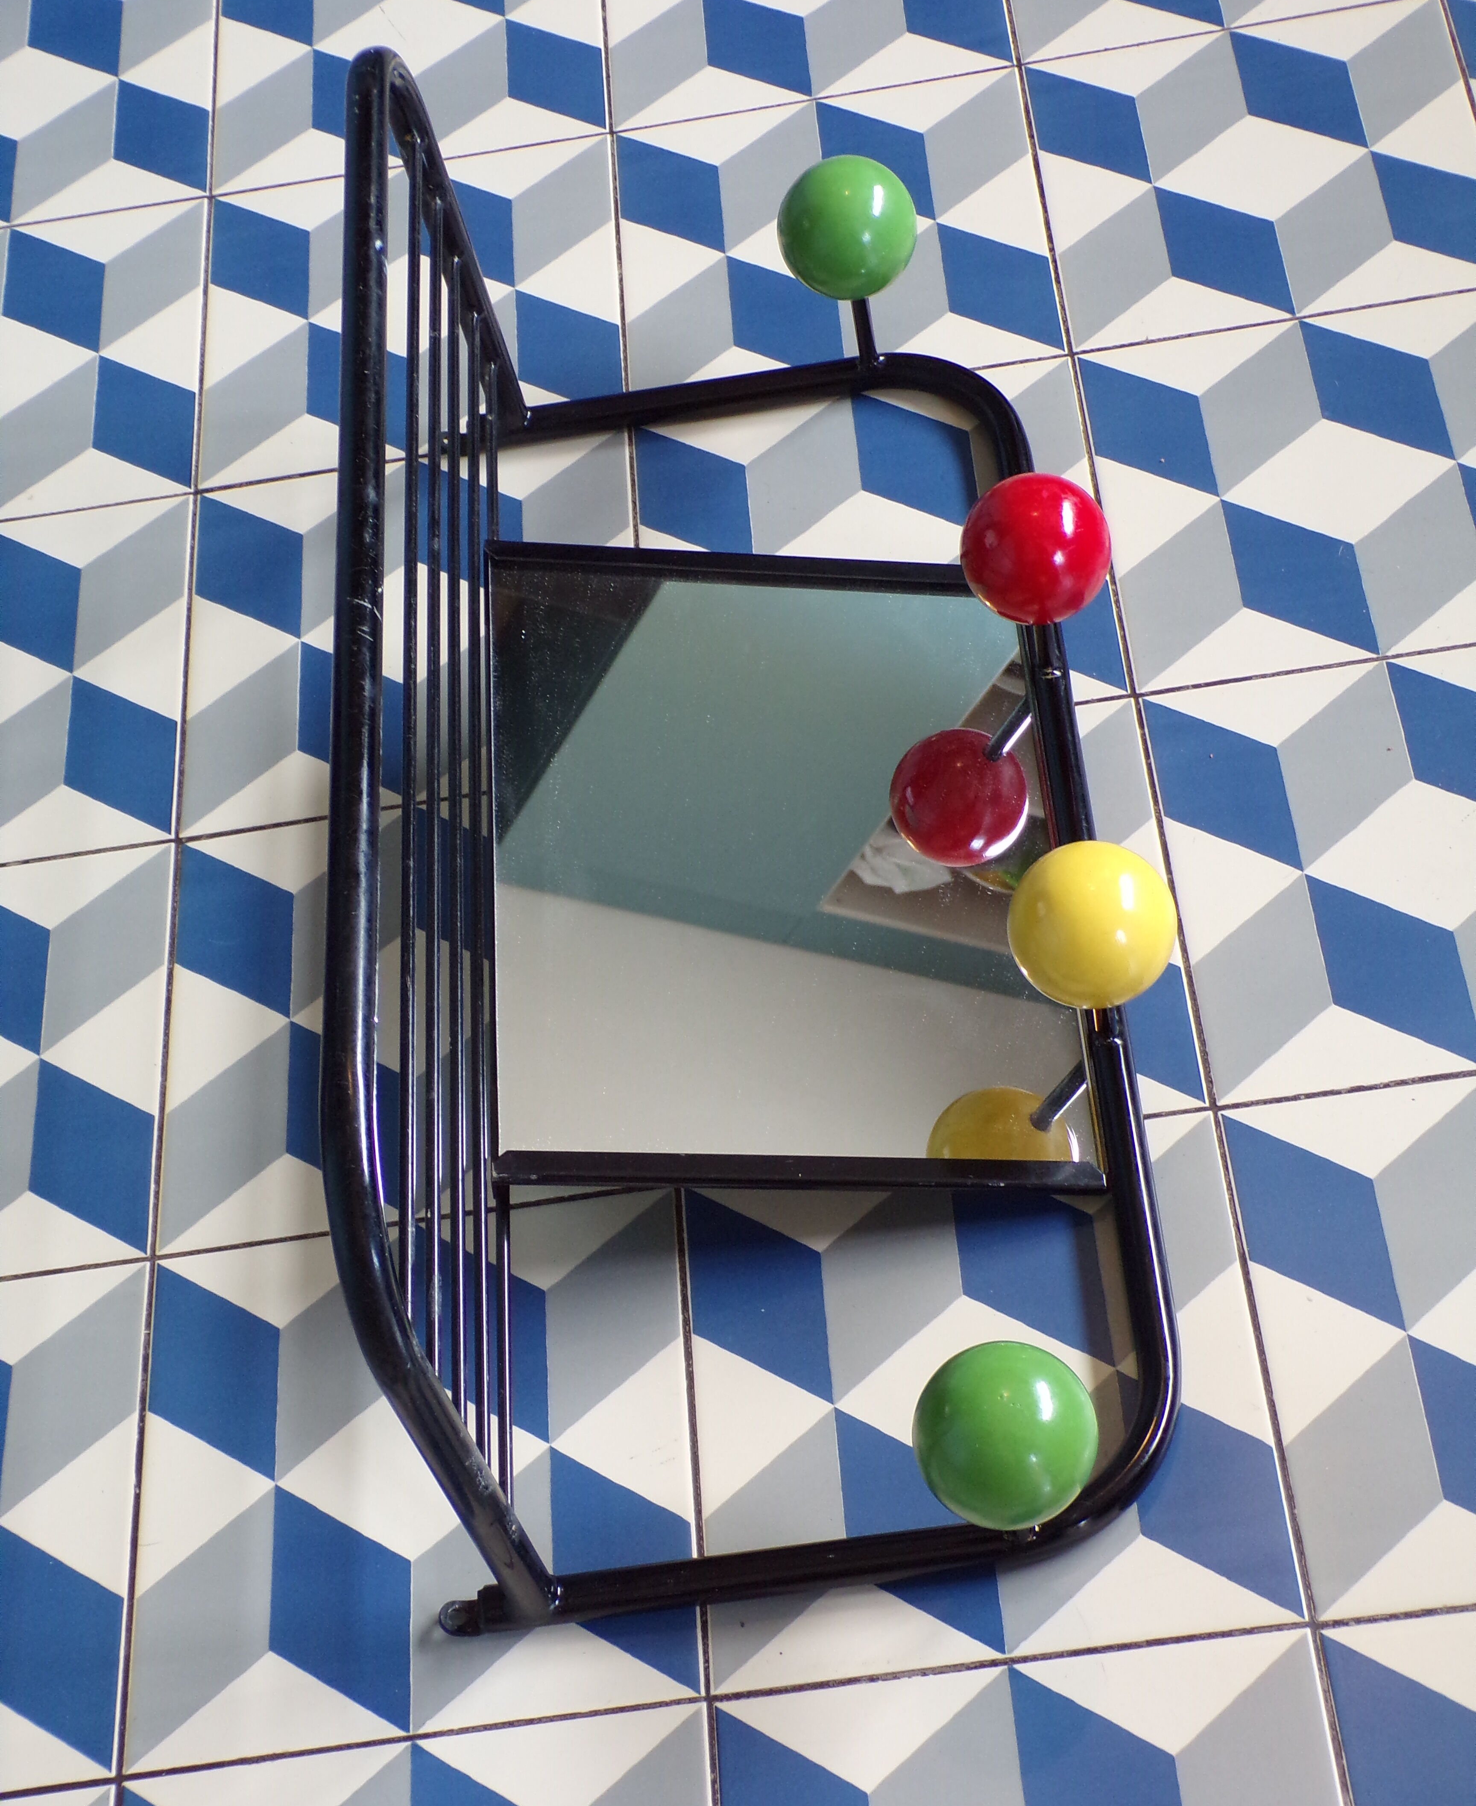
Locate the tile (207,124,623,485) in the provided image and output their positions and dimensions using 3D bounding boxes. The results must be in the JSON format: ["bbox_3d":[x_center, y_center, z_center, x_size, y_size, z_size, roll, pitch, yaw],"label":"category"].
[{"bbox_3d":[-0.157,-0.283,1.335,0.200,0.010,0.200,-8,56,5],"label":"tile"}]

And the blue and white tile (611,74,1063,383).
[{"bbox_3d":[0.044,-0.312,1.318,0.200,0.010,0.200,-8,56,5],"label":"blue and white tile"}]

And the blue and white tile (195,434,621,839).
[{"bbox_3d":[-0.143,-0.120,1.226,0.200,0.010,0.200,-8,56,5],"label":"blue and white tile"}]

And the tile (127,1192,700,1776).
[{"bbox_3d":[-0.116,0.205,1.007,0.200,0.010,0.200,-8,56,5],"label":"tile"}]

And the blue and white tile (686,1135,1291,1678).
[{"bbox_3d":[0.085,0.177,0.989,0.200,0.010,0.200,-8,56,5],"label":"blue and white tile"}]

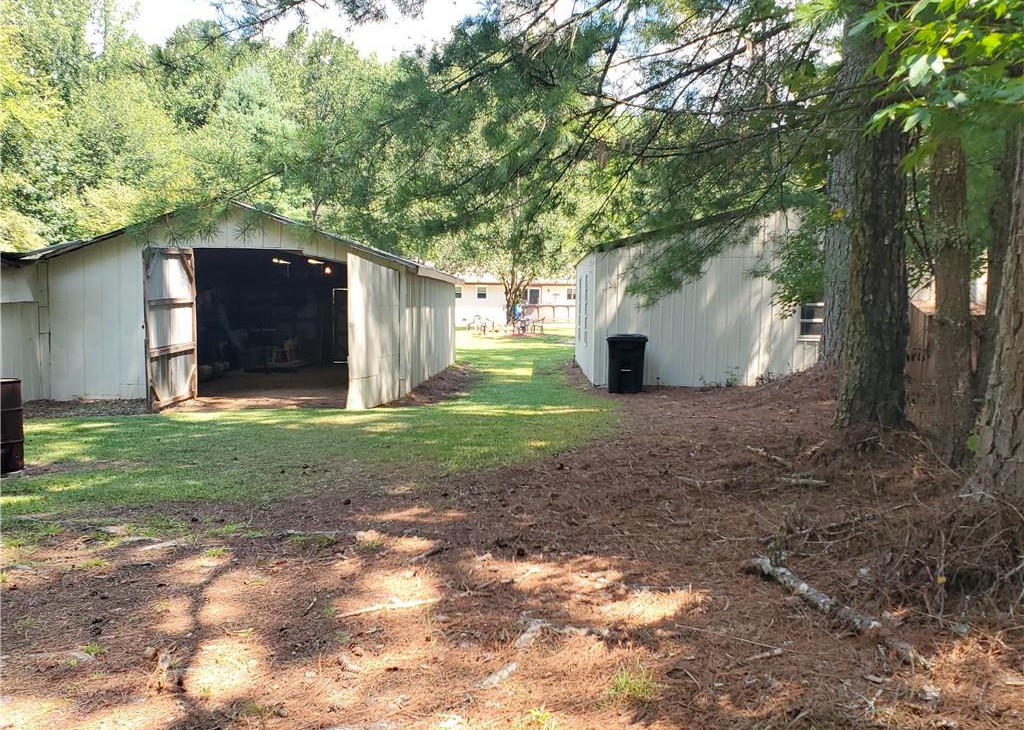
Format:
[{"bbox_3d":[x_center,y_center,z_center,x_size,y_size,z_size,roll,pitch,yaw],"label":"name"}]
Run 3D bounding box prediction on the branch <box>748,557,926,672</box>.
[{"bbox_3d":[1.540,1.176,3.788,0.240,0.130,1.360,-1,4,-15],"label":"branch"}]

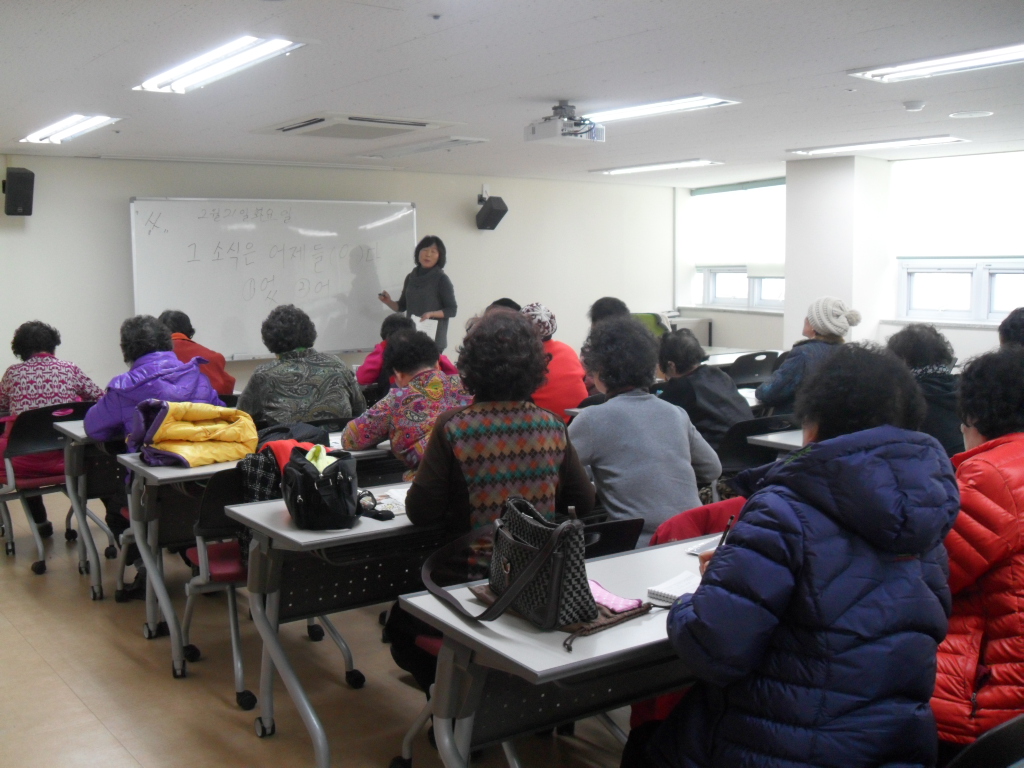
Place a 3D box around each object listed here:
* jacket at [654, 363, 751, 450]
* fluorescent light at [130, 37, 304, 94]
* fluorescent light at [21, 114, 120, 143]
[{"bbox_3d":[0.805,0.188,4.654,0.500,0.580,0.480,-5,8,-36],"label":"jacket"},{"bbox_3d":[-1.181,-1.248,4.070,0.240,0.060,1.280,-5,8,-35],"label":"fluorescent light"},{"bbox_3d":[-2.507,-1.443,5.841,0.320,0.060,1.250,-6,8,-38],"label":"fluorescent light"}]

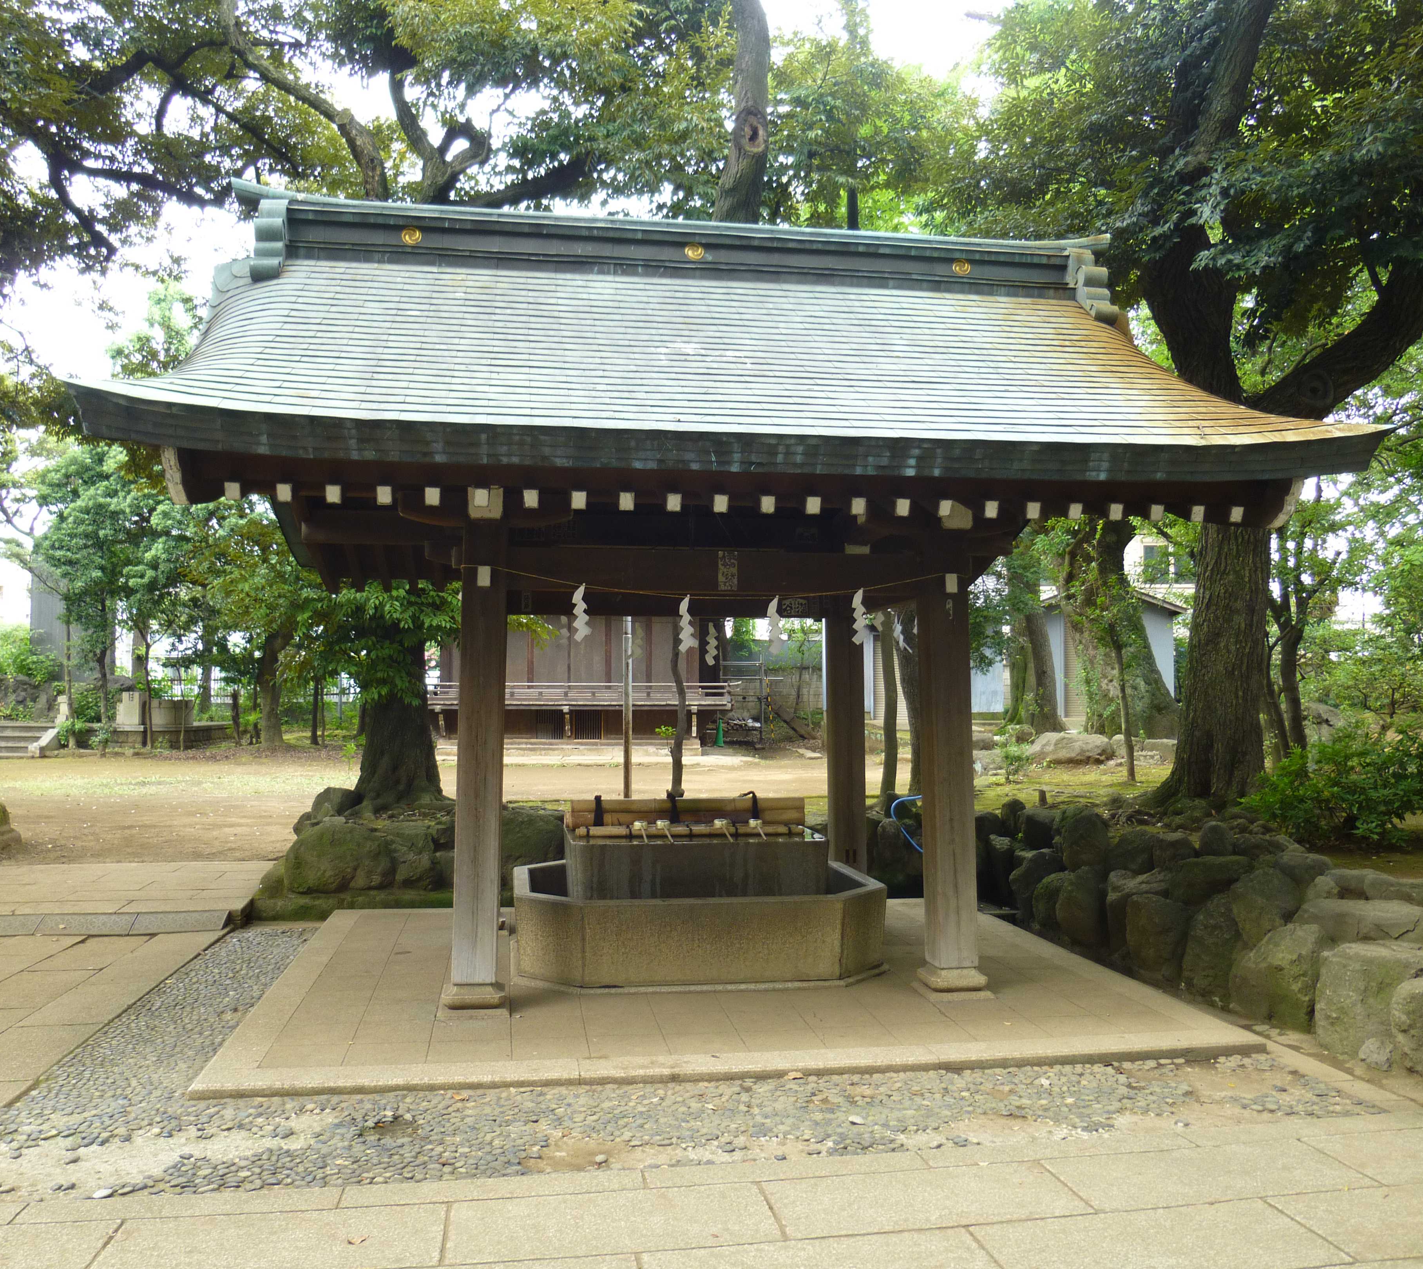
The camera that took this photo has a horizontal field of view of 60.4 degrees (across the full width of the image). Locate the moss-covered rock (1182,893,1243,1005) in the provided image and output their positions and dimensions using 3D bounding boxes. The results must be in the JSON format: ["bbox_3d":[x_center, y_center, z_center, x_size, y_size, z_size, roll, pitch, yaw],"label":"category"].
[{"bbox_3d":[2.831,1.659,6.625,0.380,0.540,0.460,1,-3,-9],"label":"moss-covered rock"}]

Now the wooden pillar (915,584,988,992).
[{"bbox_3d":[1.248,0.776,6.408,0.280,2.100,0.280,1,-3,-9],"label":"wooden pillar"}]

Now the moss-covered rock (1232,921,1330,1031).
[{"bbox_3d":[2.940,1.661,6.075,0.400,0.480,0.480,1,-3,-9],"label":"moss-covered rock"}]

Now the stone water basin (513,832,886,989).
[{"bbox_3d":[-0.109,1.378,6.506,1.850,0.650,1.420,1,-3,-9],"label":"stone water basin"}]

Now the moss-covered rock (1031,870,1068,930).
[{"bbox_3d":[2.170,1.679,7.700,0.290,0.380,0.340,1,-3,-9],"label":"moss-covered rock"}]

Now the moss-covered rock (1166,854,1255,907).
[{"bbox_3d":[2.942,1.388,7.155,0.370,0.270,0.500,1,-3,-9],"label":"moss-covered rock"}]

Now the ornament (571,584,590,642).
[{"bbox_3d":[-0.599,-0.097,5.590,0.100,0.265,0.050,1,-3,-9],"label":"ornament"}]

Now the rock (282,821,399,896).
[{"bbox_3d":[-2.684,1.588,8.834,0.720,0.480,0.550,1,-3,-9],"label":"rock"}]

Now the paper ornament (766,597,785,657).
[{"bbox_3d":[0.301,-0.037,5.729,0.100,0.275,0.050,1,-3,-9],"label":"paper ornament"}]

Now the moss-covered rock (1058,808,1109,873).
[{"bbox_3d":[2.323,1.296,7.629,0.290,0.410,0.360,1,-3,-9],"label":"moss-covered rock"}]

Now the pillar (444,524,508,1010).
[{"bbox_3d":[-1.048,0.581,5.554,0.265,2.160,0.265,1,-3,-9],"label":"pillar"}]

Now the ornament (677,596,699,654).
[{"bbox_3d":[-0.118,-0.049,6.131,0.105,0.290,0.035,1,-3,-9],"label":"ornament"}]

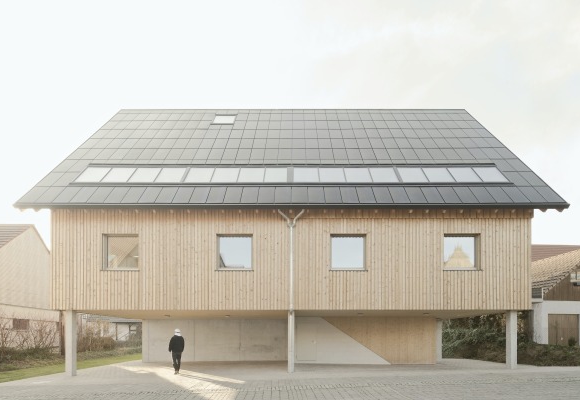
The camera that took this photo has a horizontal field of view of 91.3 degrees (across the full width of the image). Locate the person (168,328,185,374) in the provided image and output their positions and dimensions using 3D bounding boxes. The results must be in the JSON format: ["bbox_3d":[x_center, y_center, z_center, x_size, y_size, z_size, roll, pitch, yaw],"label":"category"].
[{"bbox_3d":[-4.380,5.870,10.950,0.590,1.760,0.440,0,0,-9],"label":"person"}]

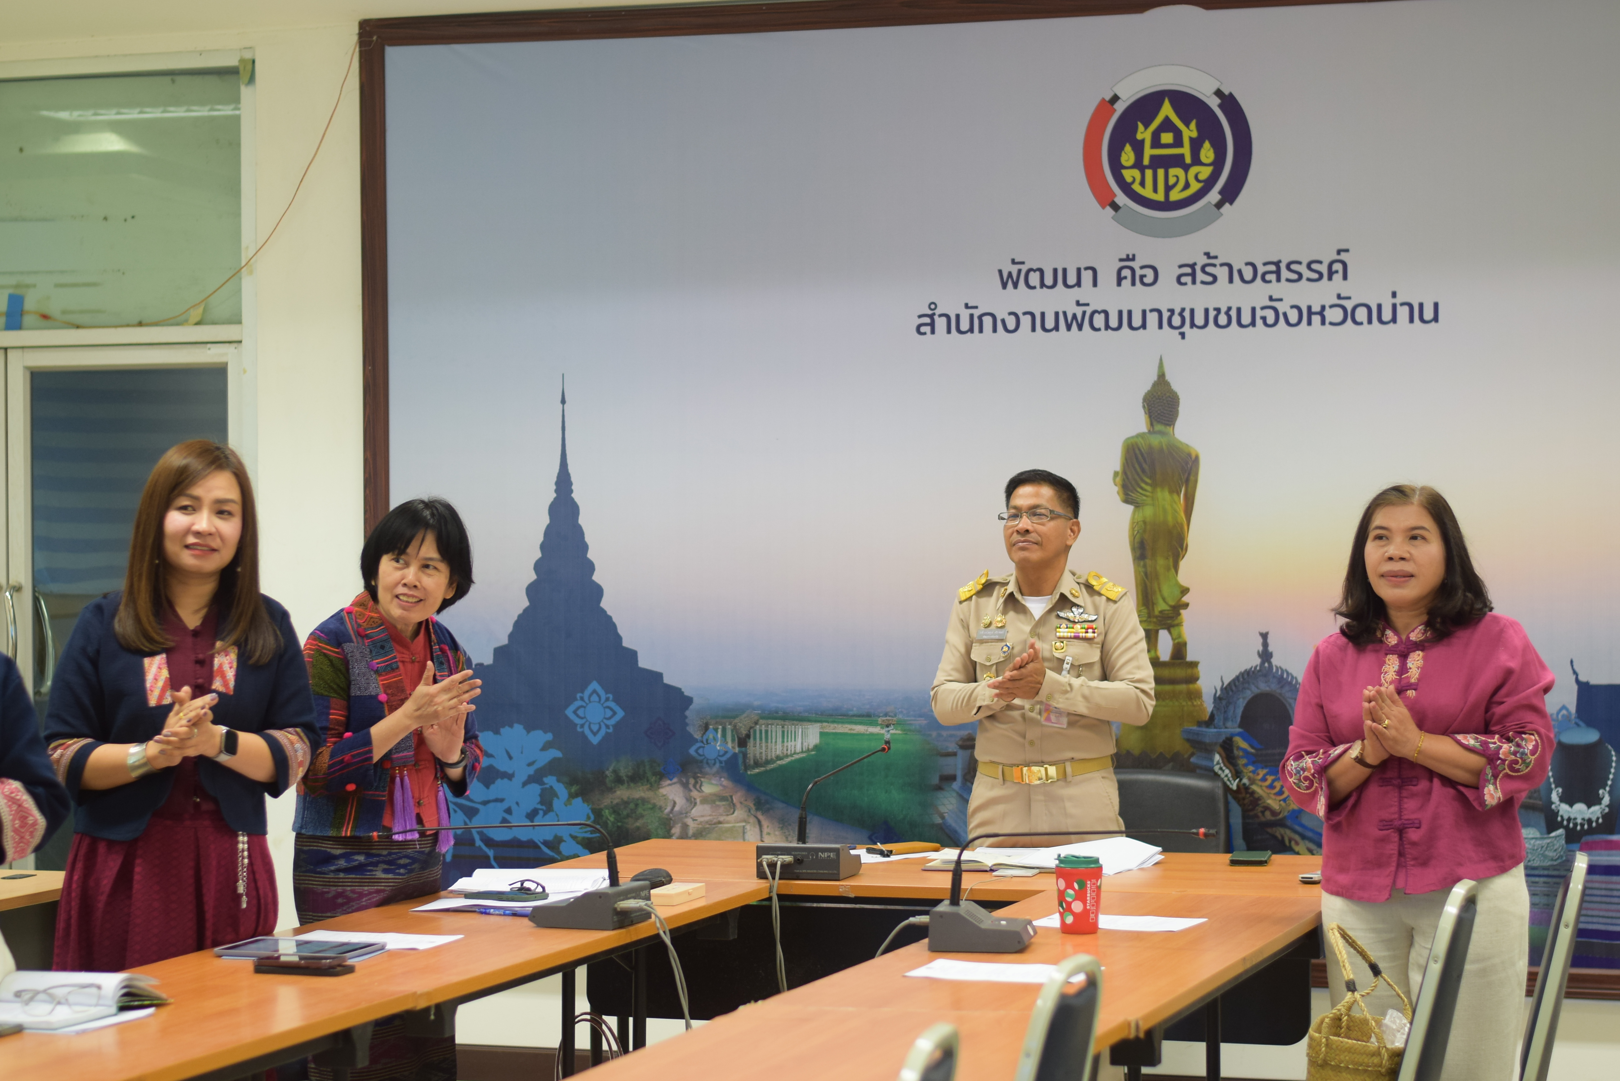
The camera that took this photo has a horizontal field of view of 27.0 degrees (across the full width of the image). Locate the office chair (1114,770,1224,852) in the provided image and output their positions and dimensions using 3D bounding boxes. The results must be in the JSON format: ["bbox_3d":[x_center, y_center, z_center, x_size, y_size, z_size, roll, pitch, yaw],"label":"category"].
[{"bbox_3d":[0.719,1.024,8.201,0.600,0.905,0.600,0,1,18],"label":"office chair"}]

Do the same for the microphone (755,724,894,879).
[{"bbox_3d":[0.068,0.609,7.641,0.185,0.255,0.580,0,1,20],"label":"microphone"}]

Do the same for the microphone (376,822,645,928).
[{"bbox_3d":[-0.628,0.658,6.782,0.585,0.200,0.180,0,1,20],"label":"microphone"}]

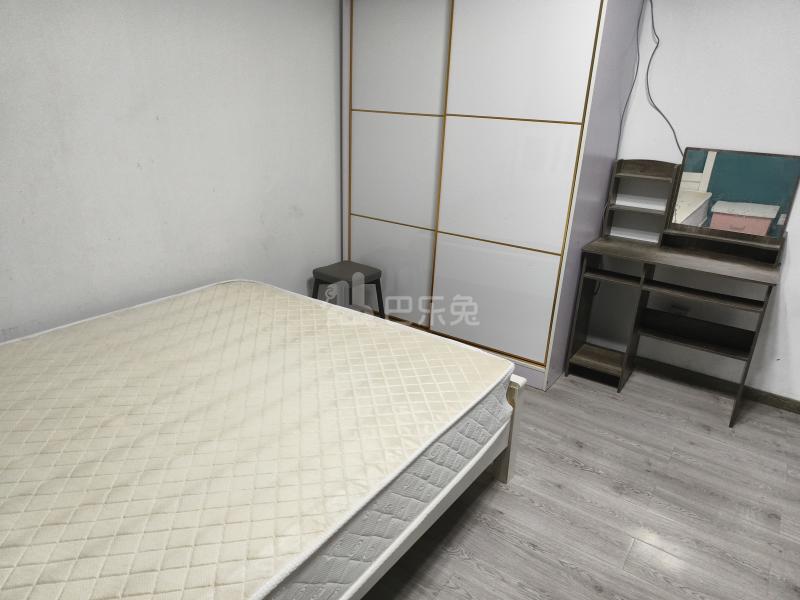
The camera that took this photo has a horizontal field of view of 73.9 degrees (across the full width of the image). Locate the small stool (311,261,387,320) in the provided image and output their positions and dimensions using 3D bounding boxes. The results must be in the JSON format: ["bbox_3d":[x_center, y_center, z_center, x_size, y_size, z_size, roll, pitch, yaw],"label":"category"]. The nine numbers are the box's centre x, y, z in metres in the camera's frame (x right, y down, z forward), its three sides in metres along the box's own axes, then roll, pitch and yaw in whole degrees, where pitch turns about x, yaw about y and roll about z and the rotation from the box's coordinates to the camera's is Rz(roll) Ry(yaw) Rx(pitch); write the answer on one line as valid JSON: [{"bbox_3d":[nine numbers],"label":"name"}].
[{"bbox_3d":[-0.310,0.042,3.156,0.330,0.450,0.320,16,24,32],"label":"small stool"}]

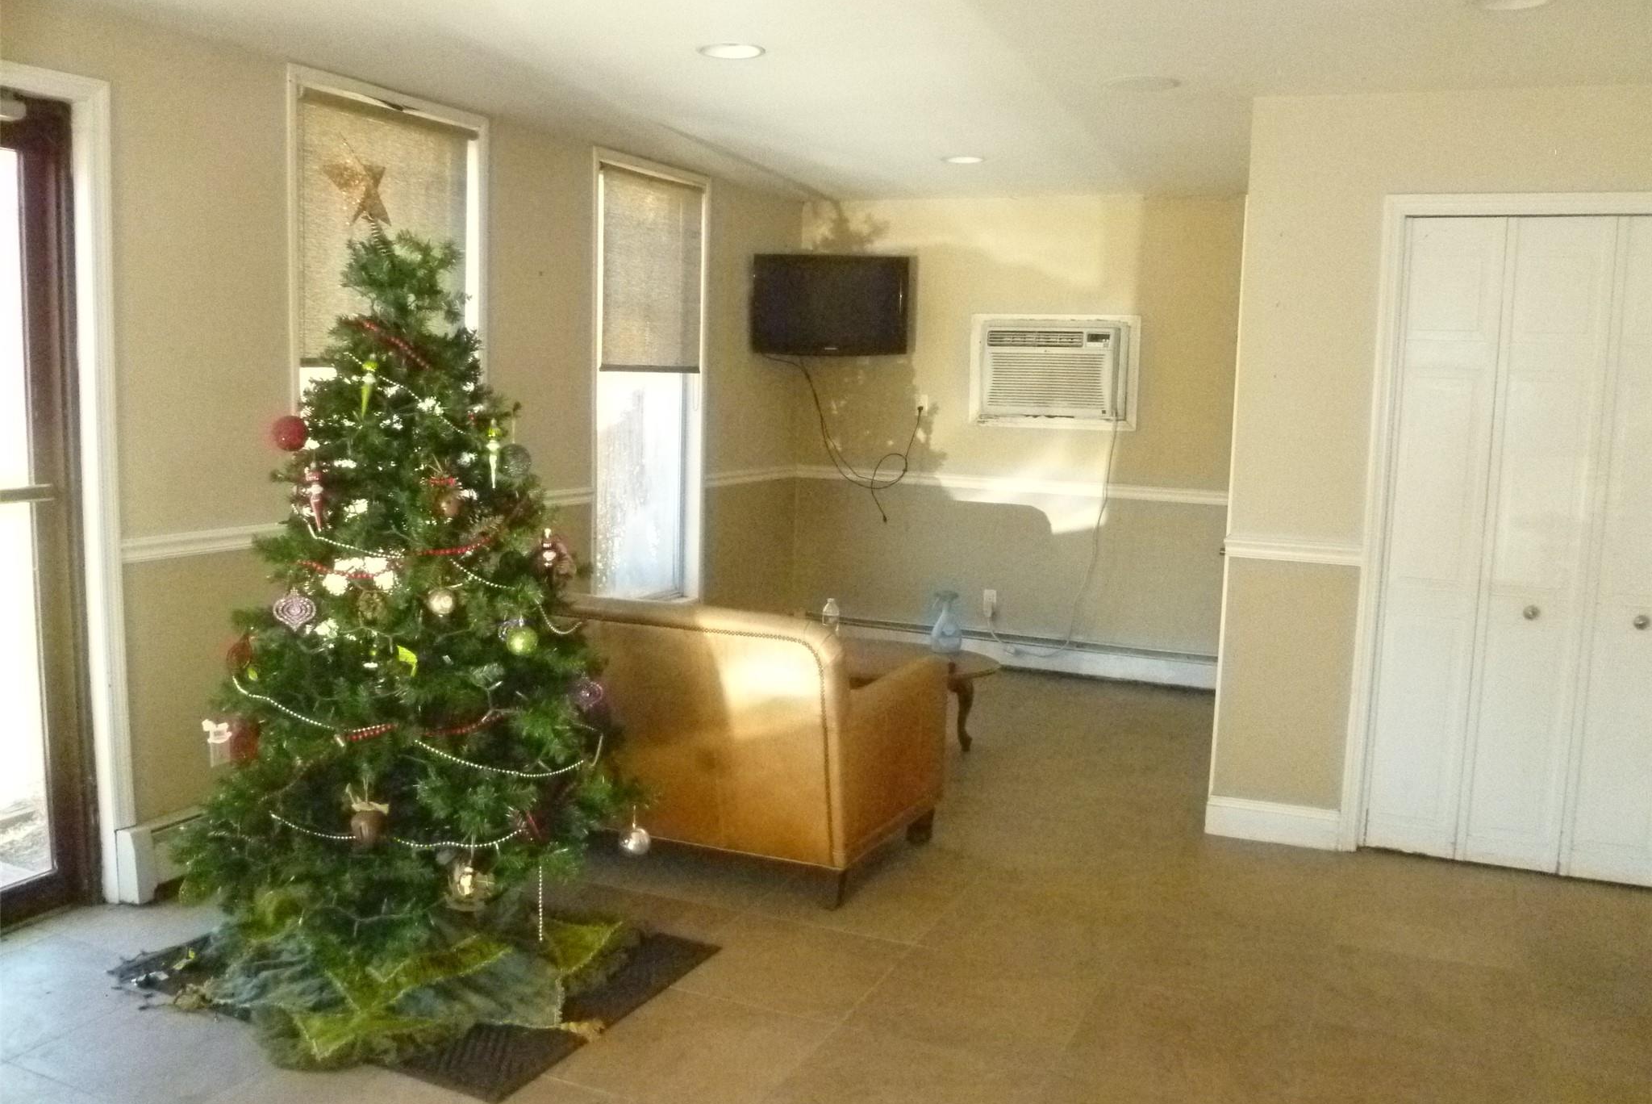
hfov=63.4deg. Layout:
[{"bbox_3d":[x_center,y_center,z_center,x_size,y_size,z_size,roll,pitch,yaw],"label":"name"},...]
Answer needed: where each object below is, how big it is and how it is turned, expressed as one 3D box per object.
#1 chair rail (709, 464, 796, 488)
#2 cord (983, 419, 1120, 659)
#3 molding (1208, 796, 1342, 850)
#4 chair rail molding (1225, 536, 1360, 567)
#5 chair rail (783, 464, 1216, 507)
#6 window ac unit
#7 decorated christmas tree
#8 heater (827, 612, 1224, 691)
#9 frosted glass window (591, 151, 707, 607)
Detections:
[{"bbox_3d":[-0.365,-0.387,6.897,0.025,0.062,0.927,5,9,26],"label":"chair rail"},{"bbox_3d":[1.132,-0.056,6.797,0.641,1.201,0.100,5,8,21],"label":"cord"},{"bbox_3d":[1.506,0.907,4.492,0.436,0.132,0.020,5,8,21],"label":"molding"},{"bbox_3d":[1.516,0.004,4.351,0.429,0.066,0.025,5,8,21],"label":"chair rail molding"},{"bbox_3d":[0.886,-0.347,6.899,2.289,0.064,0.025,5,8,21],"label":"chair rail"},{"bbox_3d":[1.135,-0.901,6.712,0.847,0.563,0.220,5,8,21],"label":"window ac unit"},{"bbox_3d":[-1.083,0.127,3.354,1.170,1.850,1.170,5,8,21],"label":"decorated christmas tree"},{"bbox_3d":[0.885,0.514,6.983,2.235,0.177,0.070,5,8,21],"label":"heater"},{"bbox_3d":[-0.811,-0.705,6.032,0.120,2.003,0.903,5,9,26],"label":"frosted glass window"}]

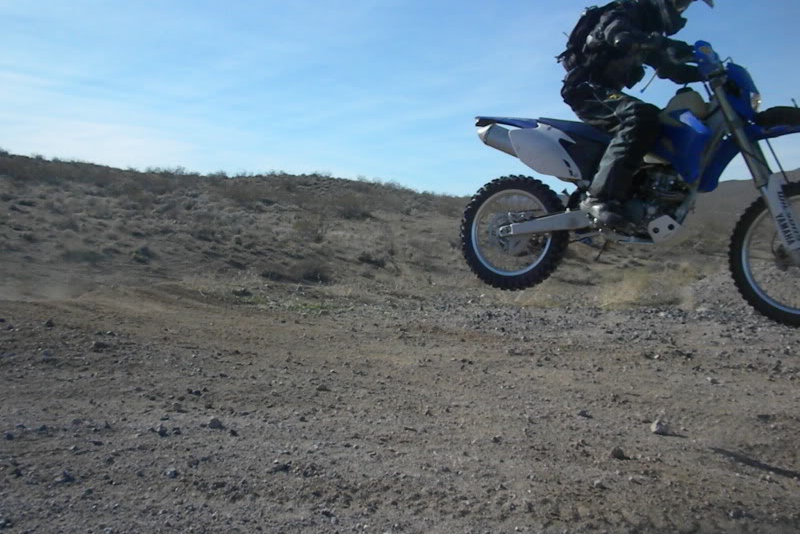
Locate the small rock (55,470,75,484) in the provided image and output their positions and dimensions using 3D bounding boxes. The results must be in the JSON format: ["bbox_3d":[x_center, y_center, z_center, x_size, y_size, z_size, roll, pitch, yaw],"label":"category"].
[{"bbox_3d":[-1.509,0.943,3.850,0.088,0.050,0.070,0,1,0],"label":"small rock"}]

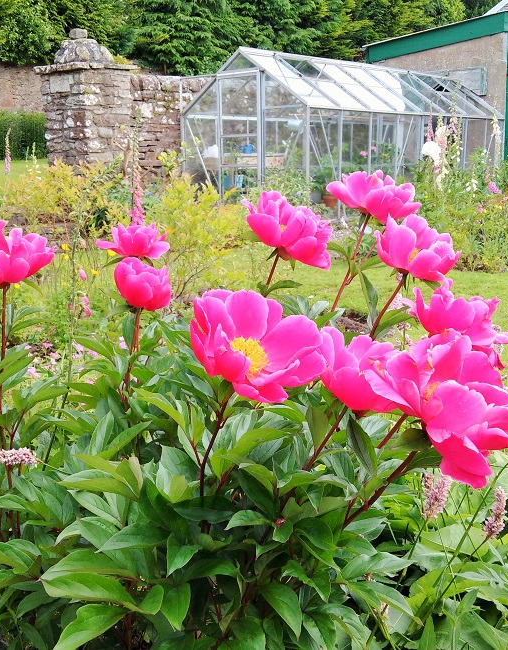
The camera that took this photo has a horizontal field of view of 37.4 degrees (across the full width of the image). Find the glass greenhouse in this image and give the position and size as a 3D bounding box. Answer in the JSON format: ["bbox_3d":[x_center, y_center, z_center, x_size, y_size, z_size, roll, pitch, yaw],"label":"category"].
[{"bbox_3d":[1.474,-2.560,10.307,1.870,1.920,4.920,10,17,40],"label":"glass greenhouse"}]

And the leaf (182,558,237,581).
[{"bbox_3d":[-0.053,0.293,0.900,0.068,0.024,0.045,-1,13,0],"label":"leaf"}]

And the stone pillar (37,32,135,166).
[{"bbox_3d":[-2.190,-2.741,9.835,0.920,2.150,0.920,10,17,40],"label":"stone pillar"}]

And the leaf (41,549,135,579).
[{"bbox_3d":[-0.203,0.293,0.920,0.115,0.030,0.050,-3,13,-12],"label":"leaf"}]

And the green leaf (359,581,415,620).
[{"bbox_3d":[0.164,0.339,0.920,0.085,0.030,0.040,29,24,21],"label":"green leaf"}]

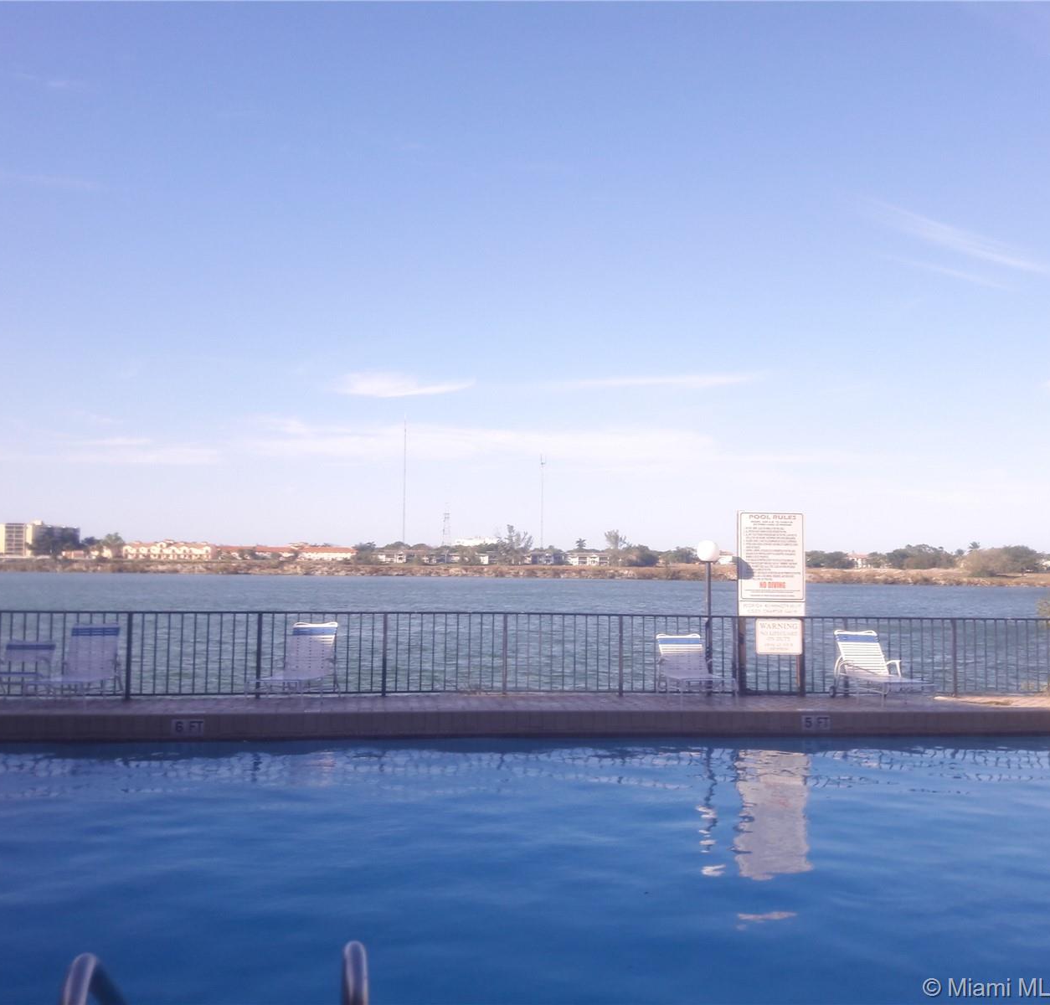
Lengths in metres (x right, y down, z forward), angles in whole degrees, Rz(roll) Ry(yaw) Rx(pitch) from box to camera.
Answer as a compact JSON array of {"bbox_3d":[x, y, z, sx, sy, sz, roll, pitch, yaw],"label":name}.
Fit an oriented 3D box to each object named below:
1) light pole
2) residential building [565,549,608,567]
[{"bbox_3d":[2.332,1.466,13.800,0.285,1.980,0.285,1,-3,0],"label":"light pole"},{"bbox_3d":[32.770,30.137,580.000,22.000,7.800,12.000,1,-4,-10],"label":"residential building"}]

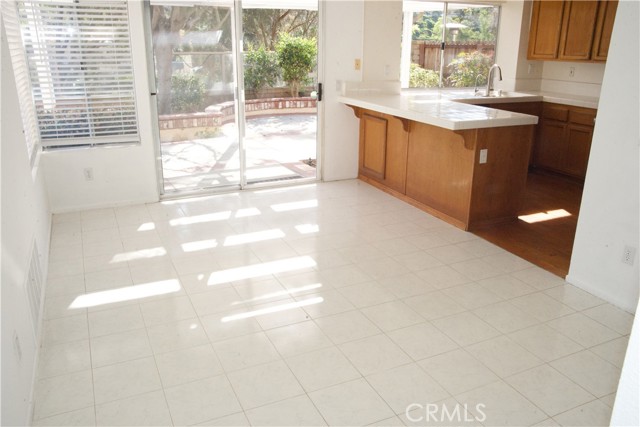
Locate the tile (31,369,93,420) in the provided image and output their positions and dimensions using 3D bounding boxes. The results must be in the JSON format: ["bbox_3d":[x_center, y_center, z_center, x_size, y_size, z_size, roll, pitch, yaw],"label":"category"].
[{"bbox_3d":[-1.199,0.857,2.433,0.244,0.010,0.302,-8,20,-23],"label":"tile"}]

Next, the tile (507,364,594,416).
[{"bbox_3d":[1.075,0.828,2.429,0.297,0.010,0.297,-8,20,-24],"label":"tile"}]

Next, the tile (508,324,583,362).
[{"bbox_3d":[1.248,0.718,2.854,0.302,0.010,0.302,-8,20,-23],"label":"tile"}]

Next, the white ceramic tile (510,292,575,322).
[{"bbox_3d":[1.380,0.582,3.202,0.300,0.010,0.300,-8,20,-23],"label":"white ceramic tile"}]

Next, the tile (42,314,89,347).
[{"bbox_3d":[-1.410,0.656,2.874,0.212,0.010,0.297,-8,20,-24],"label":"tile"}]

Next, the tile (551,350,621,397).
[{"bbox_3d":[1.360,0.797,2.579,0.300,0.010,0.300,-8,20,-24],"label":"tile"}]

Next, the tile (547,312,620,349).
[{"bbox_3d":[1.526,0.678,2.974,0.302,0.010,0.302,-8,20,-23],"label":"tile"}]

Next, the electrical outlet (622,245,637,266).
[{"bbox_3d":[1.847,0.253,3.081,0.008,0.115,0.071,-8,20,-23],"label":"electrical outlet"}]

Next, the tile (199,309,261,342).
[{"bbox_3d":[-0.519,0.645,3.001,0.300,0.010,0.300,-8,20,-24],"label":"tile"}]

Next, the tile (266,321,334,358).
[{"bbox_3d":[-0.115,0.695,2.859,0.300,0.010,0.300,-8,20,-24],"label":"tile"}]

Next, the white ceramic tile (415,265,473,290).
[{"bbox_3d":[0.869,0.456,3.645,0.302,0.010,0.302,-8,20,-23],"label":"white ceramic tile"}]

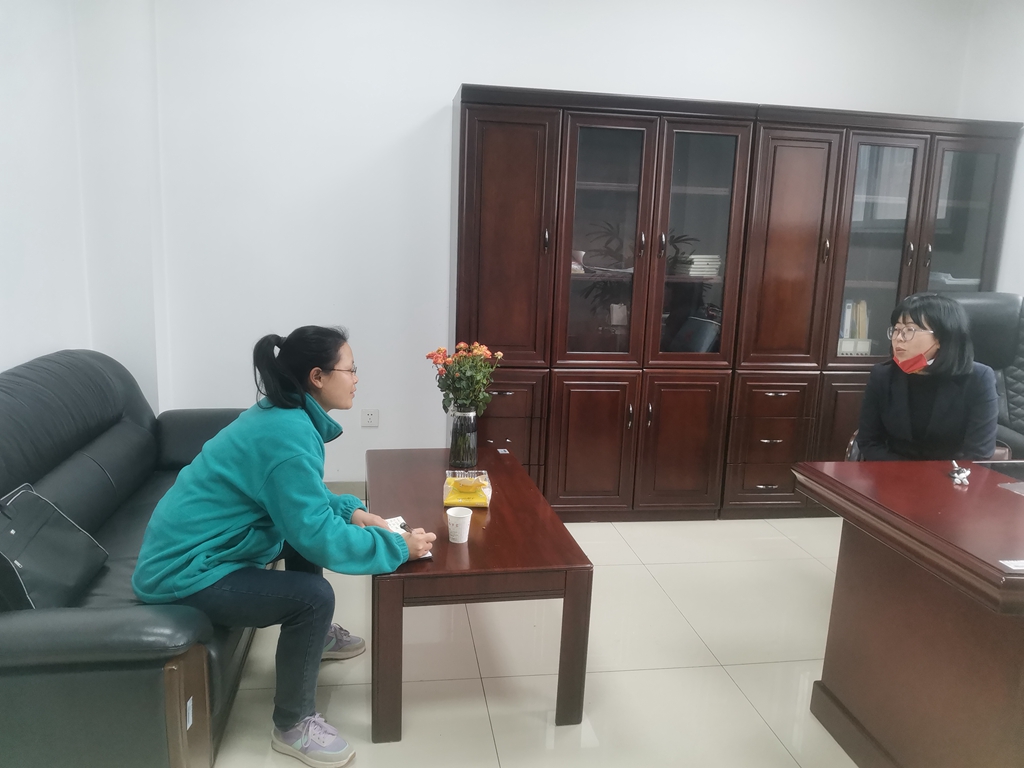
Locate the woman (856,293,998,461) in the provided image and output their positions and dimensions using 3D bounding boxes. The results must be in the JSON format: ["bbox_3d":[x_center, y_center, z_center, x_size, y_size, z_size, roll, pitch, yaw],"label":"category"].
[{"bbox_3d":[1.315,0.317,2.597,0.490,1.230,0.720,10,13,37],"label":"woman"}]

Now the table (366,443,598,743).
[{"bbox_3d":[-0.201,0.621,2.692,0.593,0.482,1.225,0,11,-12],"label":"table"}]

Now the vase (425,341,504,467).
[{"bbox_3d":[-0.186,0.079,2.981,0.285,0.475,0.265,0,11,-9],"label":"vase"}]

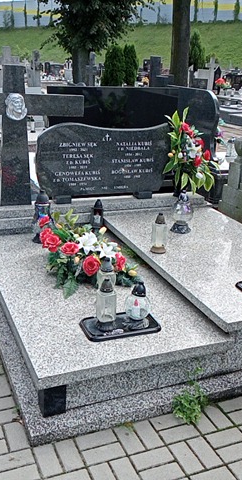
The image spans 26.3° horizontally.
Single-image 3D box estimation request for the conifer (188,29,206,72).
[{"bbox_3d":[3.385,-8.215,23.368,0.860,2.600,0.860,-7,22,-22],"label":"conifer"}]

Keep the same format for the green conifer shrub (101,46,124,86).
[{"bbox_3d":[-0.301,-6.446,19.458,0.800,1.850,0.800,-7,22,-22],"label":"green conifer shrub"}]

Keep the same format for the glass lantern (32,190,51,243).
[{"bbox_3d":[-0.609,-0.186,4.042,0.160,0.410,0.160,-7,22,-22],"label":"glass lantern"}]

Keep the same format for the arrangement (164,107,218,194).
[{"bbox_3d":[0.643,-0.799,4.792,0.440,0.790,0.370,-7,22,-22],"label":"arrangement"}]

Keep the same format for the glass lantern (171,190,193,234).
[{"bbox_3d":[0.490,-0.228,4.069,0.170,0.326,0.170,3,20,-1],"label":"glass lantern"}]

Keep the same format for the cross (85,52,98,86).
[{"bbox_3d":[-0.985,-5.702,17.485,0.430,1.200,0.150,-6,22,-23],"label":"cross"}]

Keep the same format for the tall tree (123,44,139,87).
[{"bbox_3d":[0.425,-7.373,22.000,0.680,1.850,0.680,3,20,-1],"label":"tall tree"}]

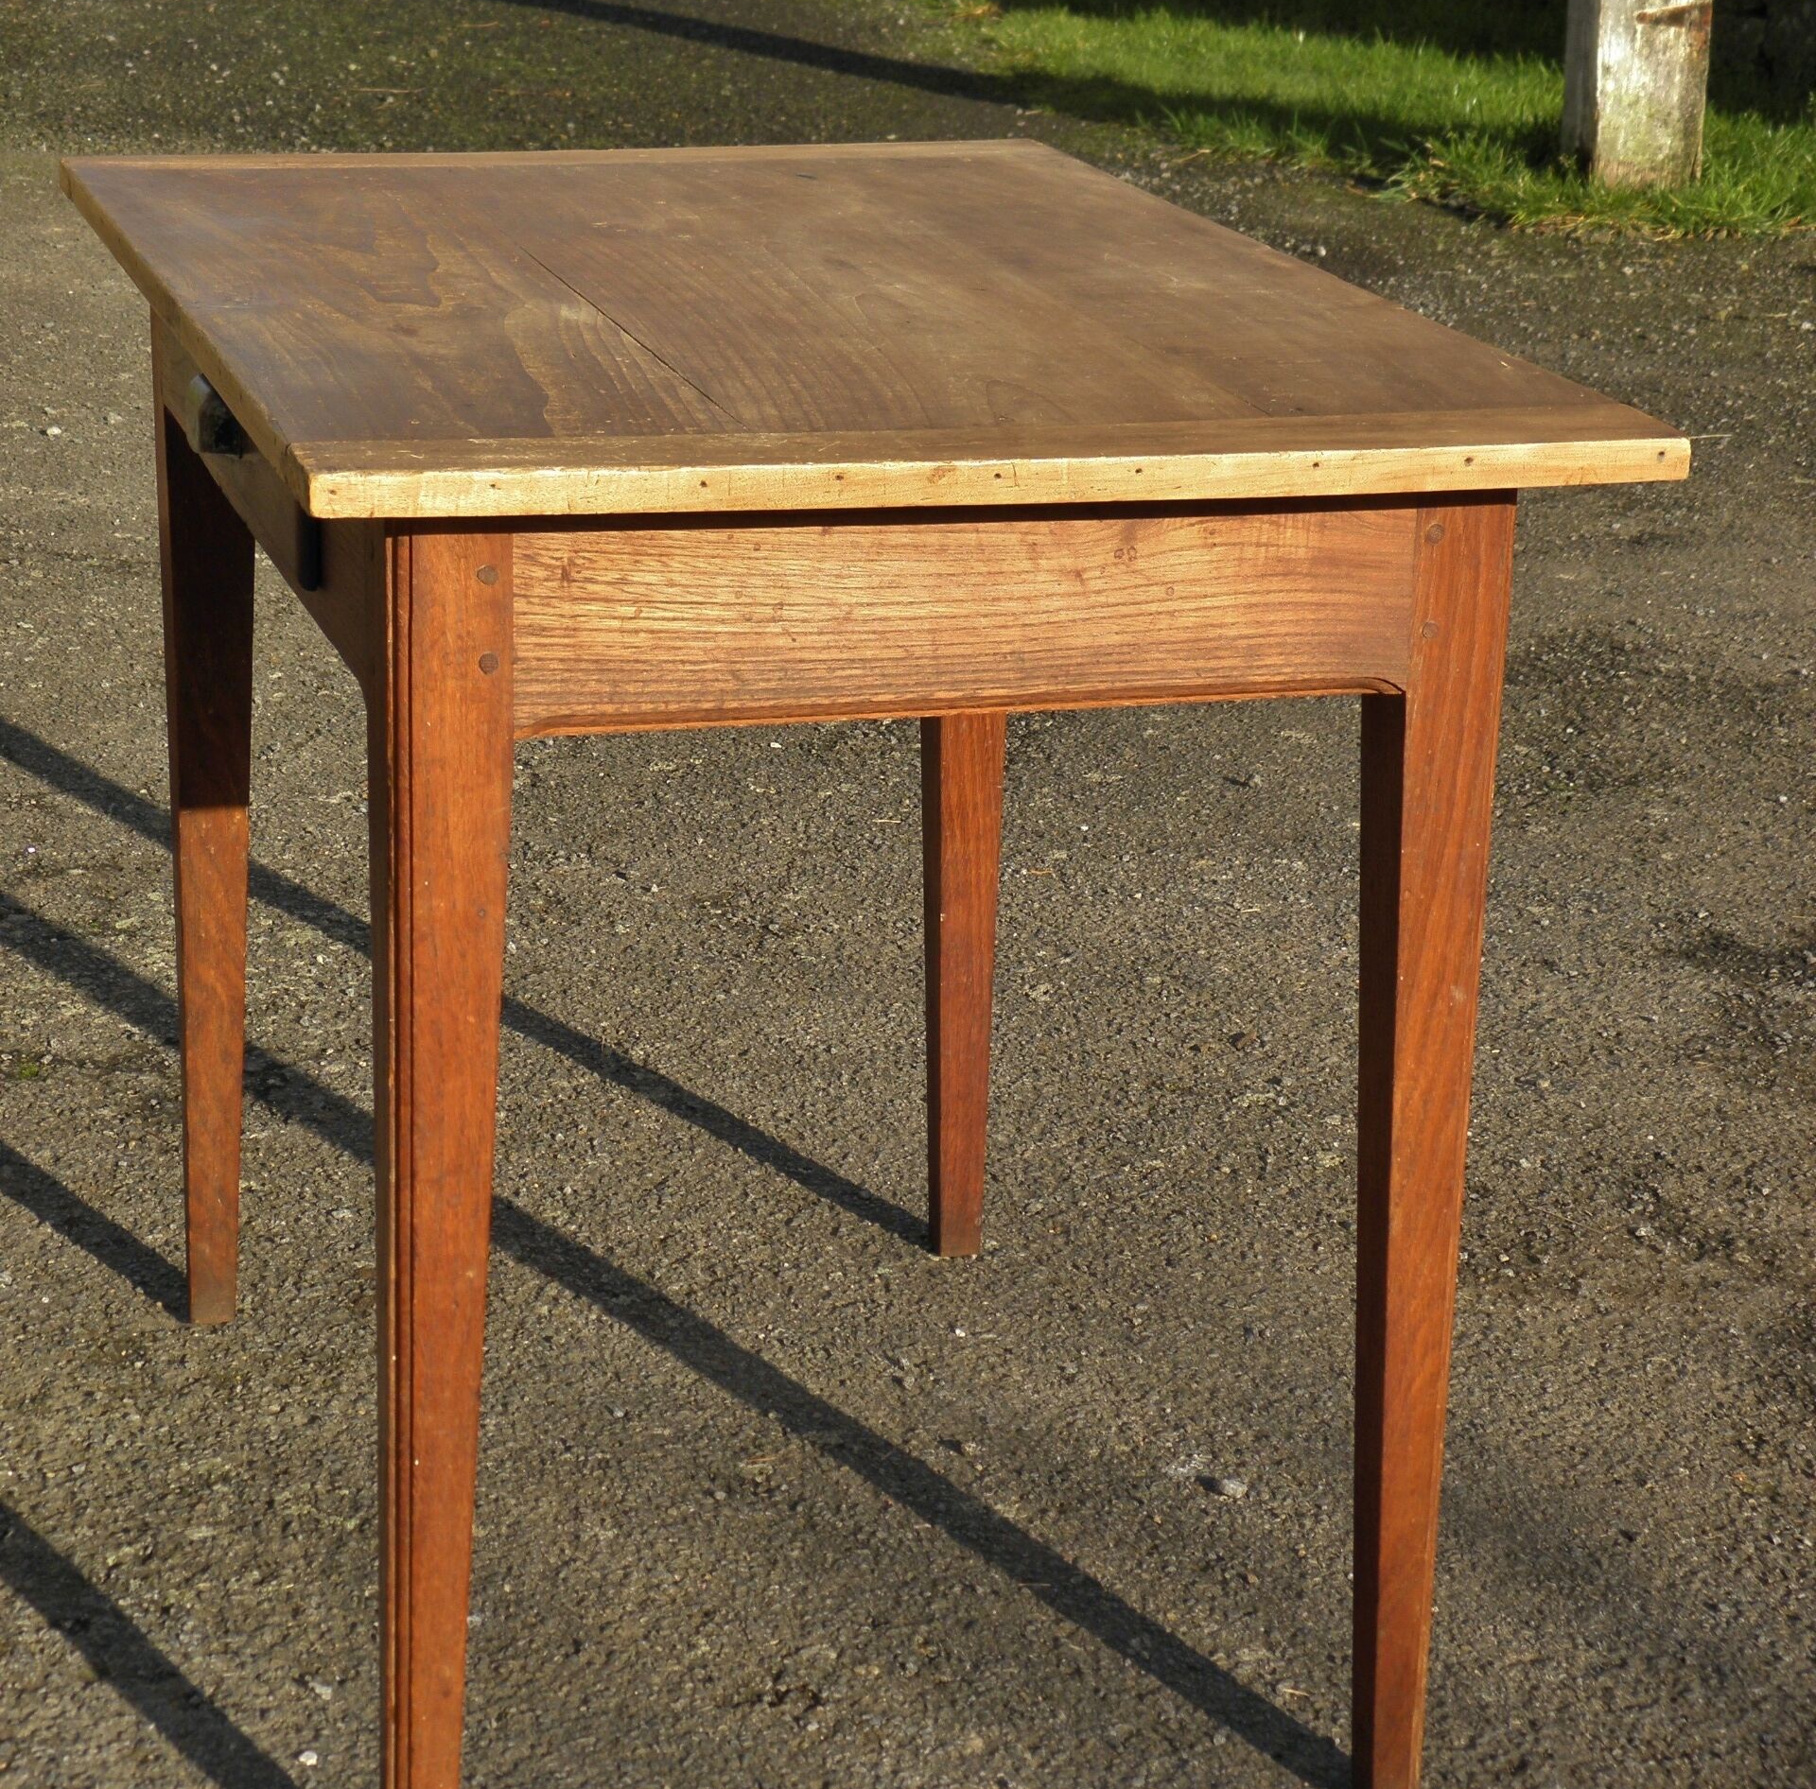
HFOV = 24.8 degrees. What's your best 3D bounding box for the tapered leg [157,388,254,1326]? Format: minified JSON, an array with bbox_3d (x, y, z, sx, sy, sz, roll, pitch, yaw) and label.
[{"bbox_3d":[-0.438,-0.065,2.622,0.057,0.731,0.055,-4,19,-17],"label":"tapered leg"}]

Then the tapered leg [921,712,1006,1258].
[{"bbox_3d":[0.030,-0.094,2.762,0.057,0.731,0.055,-4,19,-17],"label":"tapered leg"}]

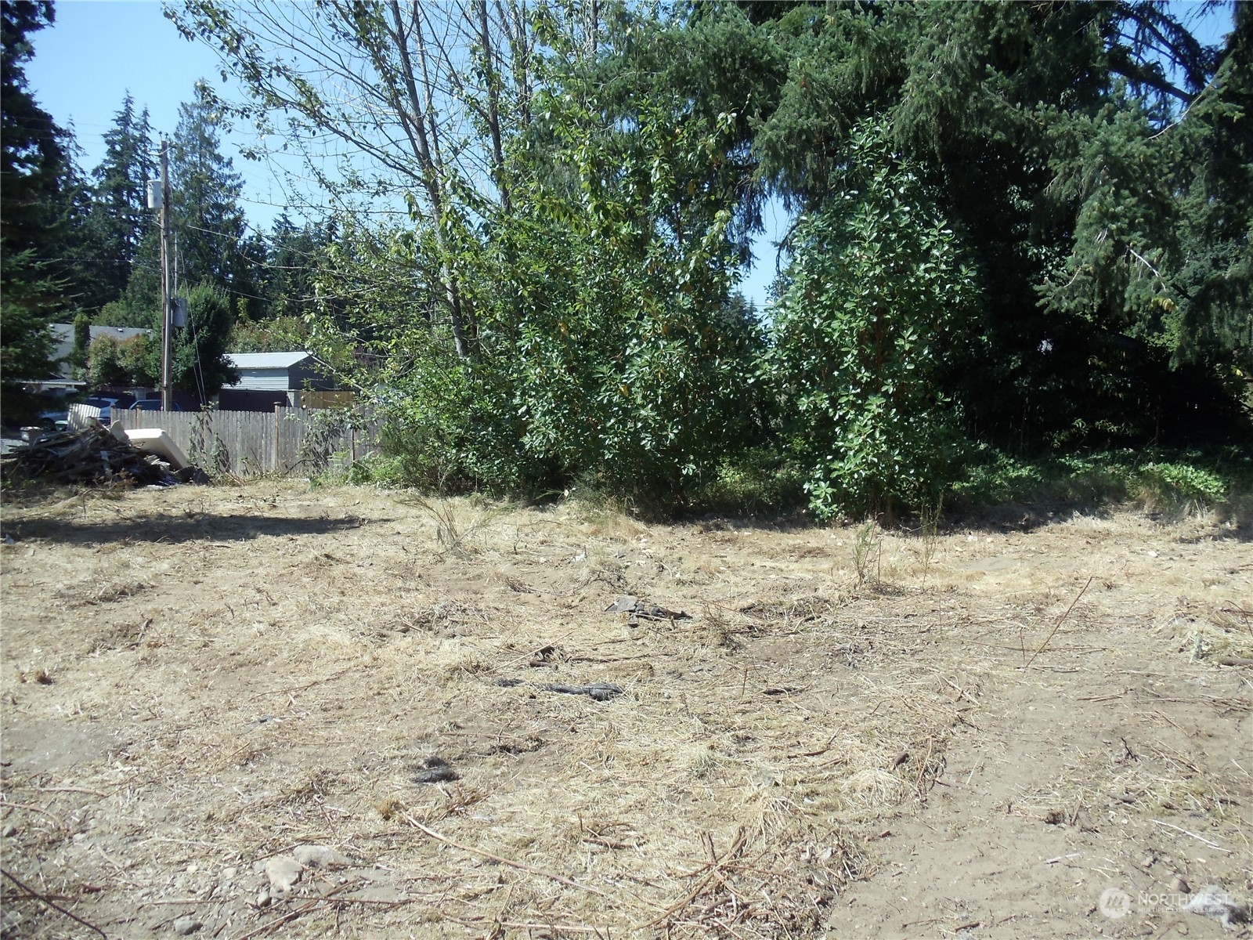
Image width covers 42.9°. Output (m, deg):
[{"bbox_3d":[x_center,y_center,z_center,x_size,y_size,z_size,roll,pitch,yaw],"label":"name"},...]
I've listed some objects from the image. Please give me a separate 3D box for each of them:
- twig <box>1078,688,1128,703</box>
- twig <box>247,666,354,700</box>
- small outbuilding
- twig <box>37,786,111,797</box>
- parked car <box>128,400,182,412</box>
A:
[{"bbox_3d":[2.642,1.236,8.832,0.443,0.035,0.070,-2,3,-37],"label":"twig"},{"bbox_3d":[-1.872,1.217,9.230,0.090,0.040,1.133,1,3,20],"label":"twig"},{"bbox_3d":[-17.400,-3.950,78.500,5.200,3.600,3.900,1,3,28],"label":"small outbuilding"},{"bbox_3d":[-2.304,1.330,6.654,0.353,0.030,0.060,1,3,18],"label":"twig"},{"bbox_3d":[-20.420,-2.311,69.000,4.600,1.470,1.780,1,3,21],"label":"parked car"}]

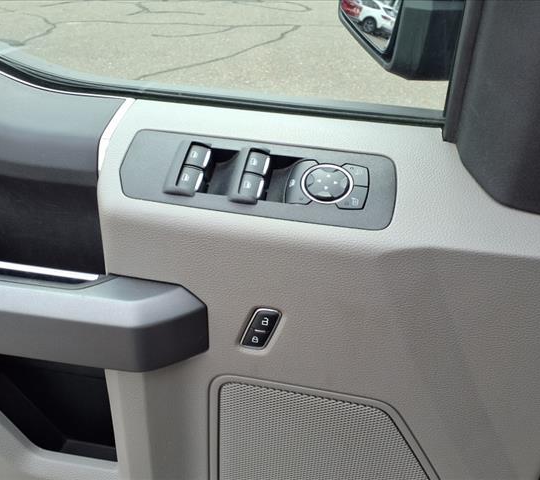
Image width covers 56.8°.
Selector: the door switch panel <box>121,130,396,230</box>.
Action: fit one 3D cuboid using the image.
[{"bbox_3d":[-0.016,-0.058,0.466,0.260,0.030,0.088,8,57,9],"label":"door switch panel"}]

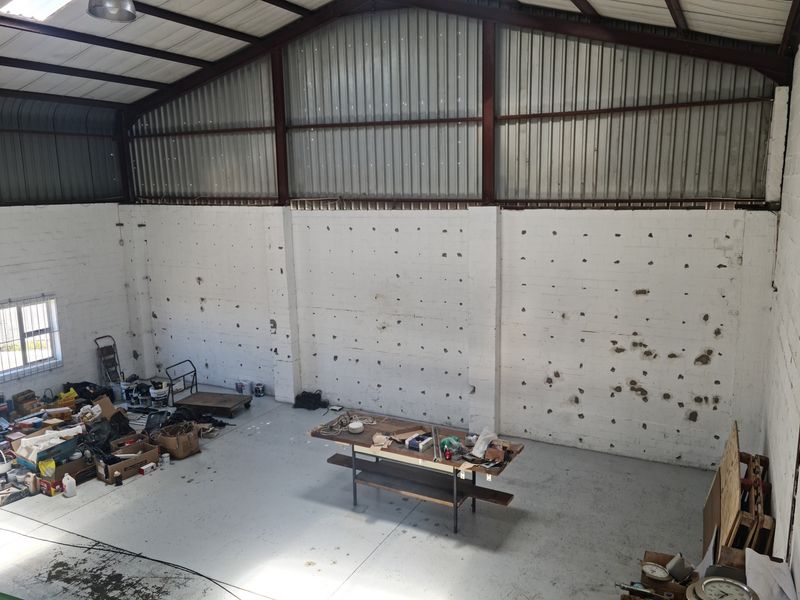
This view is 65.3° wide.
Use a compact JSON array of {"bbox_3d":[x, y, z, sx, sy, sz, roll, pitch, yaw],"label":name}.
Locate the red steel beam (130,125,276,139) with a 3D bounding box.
[{"bbox_3d":[-4.018,-3.307,12.395,3.886,0.070,0.080,4,12,27],"label":"red steel beam"}]

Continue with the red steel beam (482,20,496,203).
[{"bbox_3d":[1.379,-2.846,9.610,0.185,2.717,0.100,4,12,27],"label":"red steel beam"}]

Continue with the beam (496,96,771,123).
[{"bbox_3d":[3.088,-2.664,8.743,3.671,0.070,0.080,4,12,27],"label":"beam"}]

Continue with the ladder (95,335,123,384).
[{"bbox_3d":[-6.037,1.349,13.018,0.170,1.130,0.430,-15,3,29],"label":"ladder"}]

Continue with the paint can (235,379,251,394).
[{"bbox_3d":[-3.159,1.792,12.582,0.280,0.280,0.280,4,12,27],"label":"paint can"}]

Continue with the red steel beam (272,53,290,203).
[{"bbox_3d":[-2.166,-3.130,11.440,0.185,2.725,0.100,4,12,27],"label":"red steel beam"}]

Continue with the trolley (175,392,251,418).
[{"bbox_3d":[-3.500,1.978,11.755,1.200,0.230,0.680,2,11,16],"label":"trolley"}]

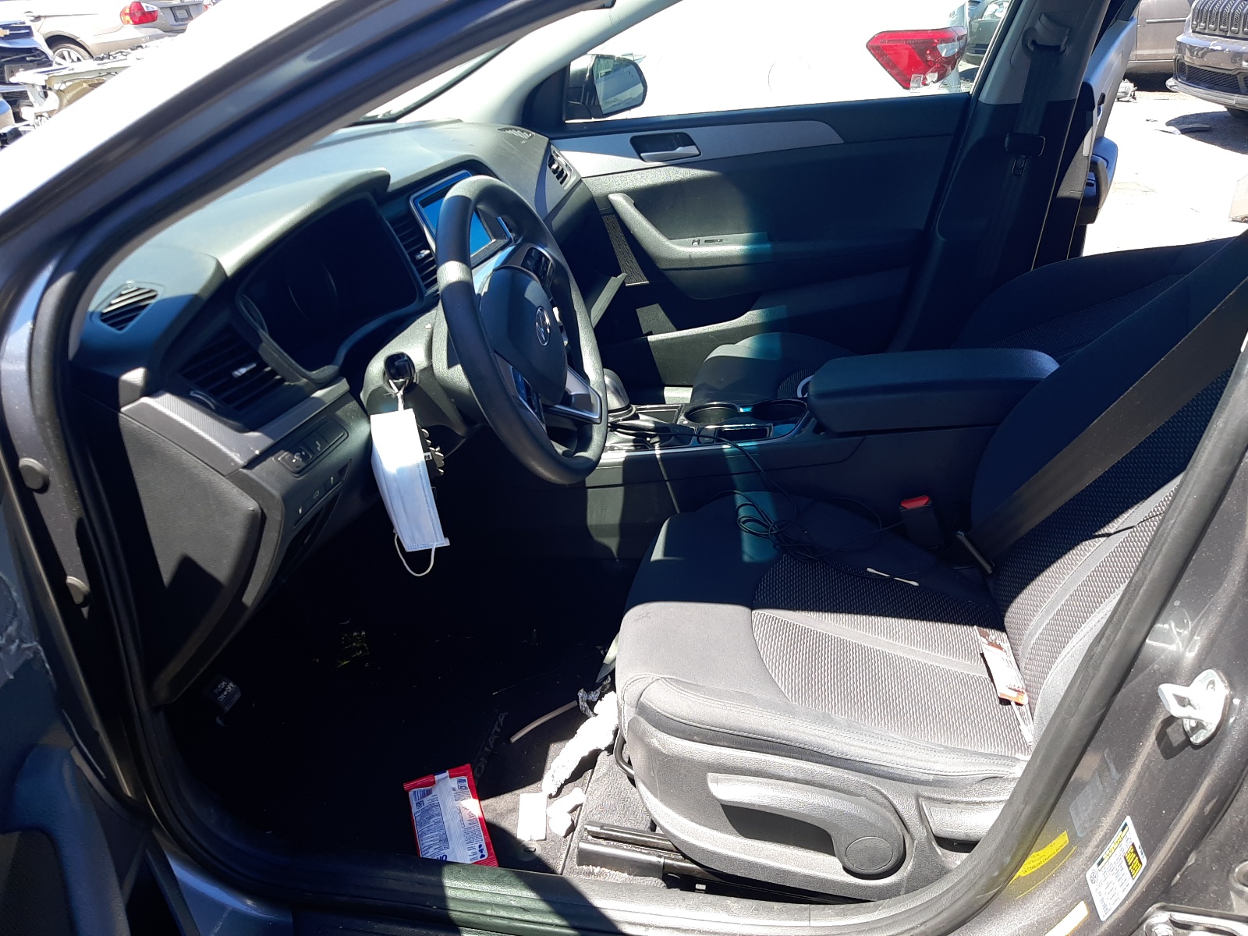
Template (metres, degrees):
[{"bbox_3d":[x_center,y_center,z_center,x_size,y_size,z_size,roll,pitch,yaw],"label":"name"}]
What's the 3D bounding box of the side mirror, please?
[{"bbox_3d":[-0.052,-0.878,2.159,0.155,0.145,0.235,12,29,25],"label":"side mirror"}]

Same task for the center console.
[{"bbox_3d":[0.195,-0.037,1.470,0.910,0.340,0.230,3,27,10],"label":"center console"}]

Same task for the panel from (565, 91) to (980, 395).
[{"bbox_3d":[0.245,-0.471,2.072,0.920,0.670,0.150,3,27,10],"label":"panel"}]

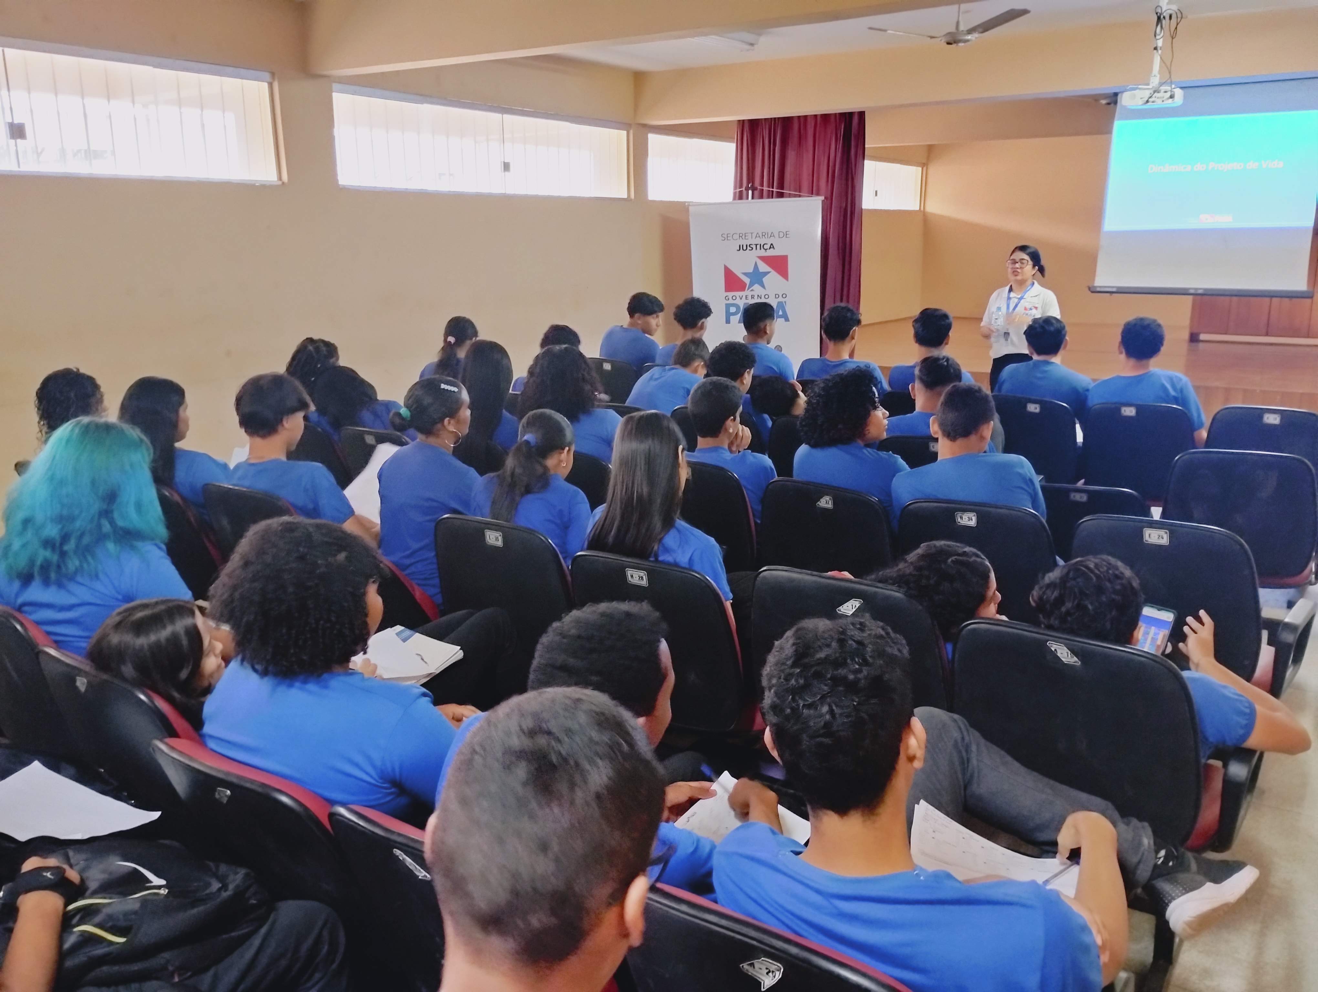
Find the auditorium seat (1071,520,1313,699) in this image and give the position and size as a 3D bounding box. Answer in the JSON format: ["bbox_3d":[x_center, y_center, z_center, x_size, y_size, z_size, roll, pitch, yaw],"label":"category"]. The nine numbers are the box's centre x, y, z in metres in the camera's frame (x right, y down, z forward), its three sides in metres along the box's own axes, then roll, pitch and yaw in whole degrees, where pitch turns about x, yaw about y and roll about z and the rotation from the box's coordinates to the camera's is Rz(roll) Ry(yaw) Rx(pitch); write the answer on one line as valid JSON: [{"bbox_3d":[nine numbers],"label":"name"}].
[{"bbox_3d":[1.613,0.450,3.347,0.600,0.895,0.620,8,16,31],"label":"auditorium seat"}]

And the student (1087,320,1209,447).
[{"bbox_3d":[2.459,-0.275,5.396,0.520,1.260,0.740,7,16,30],"label":"student"}]

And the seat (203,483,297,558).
[{"bbox_3d":[-1.199,0.335,3.894,0.520,0.895,0.620,8,16,31],"label":"seat"}]

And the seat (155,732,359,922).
[{"bbox_3d":[-0.516,0.800,2.036,0.560,0.870,0.620,8,16,31],"label":"seat"}]

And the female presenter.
[{"bbox_3d":[2.174,-0.717,6.501,0.480,1.586,0.360,6,16,25],"label":"female presenter"}]

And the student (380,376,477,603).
[{"bbox_3d":[-0.587,0.199,3.633,0.460,1.250,0.740,10,17,38],"label":"student"}]

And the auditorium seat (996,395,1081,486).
[{"bbox_3d":[2.020,-0.100,5.516,0.560,0.870,0.620,8,16,31],"label":"auditorium seat"}]

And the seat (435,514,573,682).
[{"bbox_3d":[-0.312,0.433,3.358,0.530,0.875,0.620,8,17,32],"label":"seat"}]

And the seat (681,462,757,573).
[{"bbox_3d":[0.296,0.261,4.141,0.520,0.895,0.620,8,16,31],"label":"seat"}]

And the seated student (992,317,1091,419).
[{"bbox_3d":[2.059,-0.323,5.642,0.500,1.270,0.750,8,16,31],"label":"seated student"}]

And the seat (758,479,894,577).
[{"bbox_3d":[0.702,0.350,3.697,0.550,0.890,0.650,8,16,33],"label":"seat"}]

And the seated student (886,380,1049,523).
[{"bbox_3d":[1.184,0.185,3.697,0.500,1.220,0.760,8,16,31],"label":"seated student"}]

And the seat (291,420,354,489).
[{"bbox_3d":[-1.488,0.021,5.157,0.520,0.895,0.620,8,16,31],"label":"seat"}]

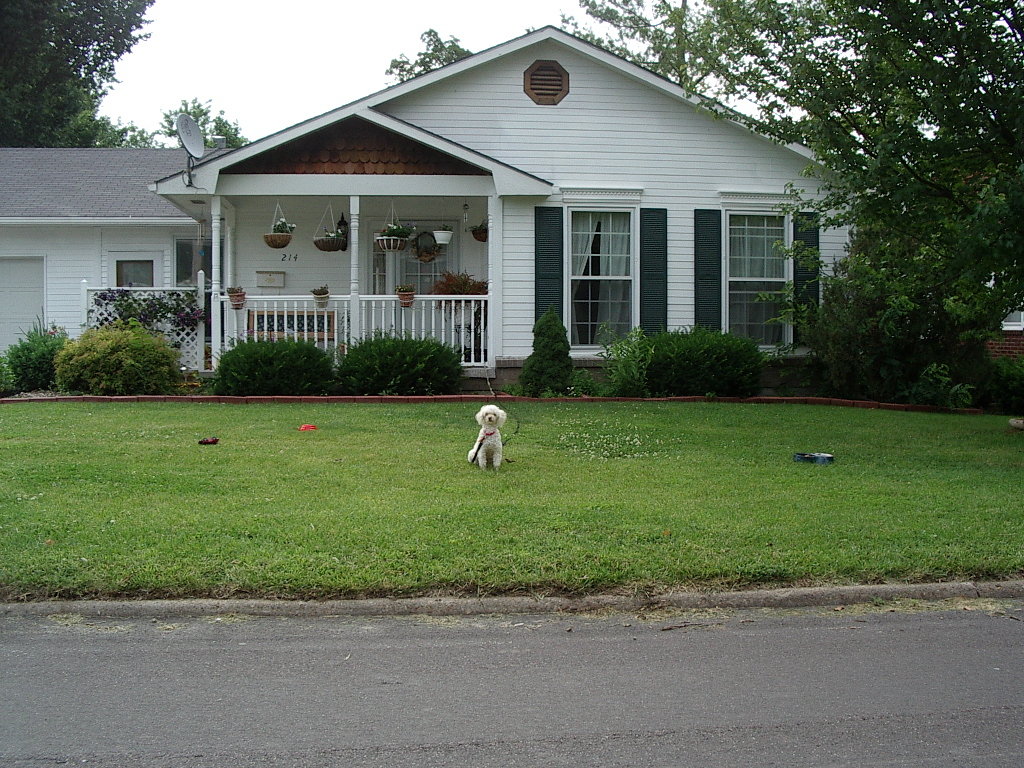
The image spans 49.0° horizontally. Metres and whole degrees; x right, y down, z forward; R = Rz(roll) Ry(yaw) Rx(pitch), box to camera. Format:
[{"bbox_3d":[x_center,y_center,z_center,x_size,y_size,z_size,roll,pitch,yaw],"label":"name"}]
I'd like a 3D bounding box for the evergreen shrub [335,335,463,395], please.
[{"bbox_3d":[-1.414,-0.237,14.000,1.550,0.750,1.200,0,2,-6],"label":"evergreen shrub"}]

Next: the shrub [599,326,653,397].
[{"bbox_3d":[1.424,-0.276,14.100,0.680,0.870,0.620,0,2,-6],"label":"shrub"}]

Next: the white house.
[{"bbox_3d":[-2.700,-2.500,20.300,14.600,4.800,11.000,0,2,-6],"label":"white house"}]

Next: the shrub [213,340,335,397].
[{"bbox_3d":[-2.970,-0.205,14.000,1.500,0.720,1.200,0,2,-6],"label":"shrub"}]

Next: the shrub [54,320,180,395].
[{"bbox_3d":[-4.843,-0.319,13.800,1.520,0.900,1.350,0,2,-6],"label":"shrub"}]

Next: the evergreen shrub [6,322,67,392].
[{"bbox_3d":[-6.078,-0.339,14.400,0.820,0.900,0.800,0,2,-6],"label":"evergreen shrub"}]

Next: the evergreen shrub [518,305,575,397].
[{"bbox_3d":[0.417,-0.399,14.000,0.680,1.120,0.680,0,2,-6],"label":"evergreen shrub"}]

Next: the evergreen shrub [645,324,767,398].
[{"bbox_3d":[2.432,-0.278,14.200,1.500,0.880,1.250,0,2,-6],"label":"evergreen shrub"}]

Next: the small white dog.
[{"bbox_3d":[-0.203,0.434,9.300,0.310,0.530,0.420,0,2,-13],"label":"small white dog"}]

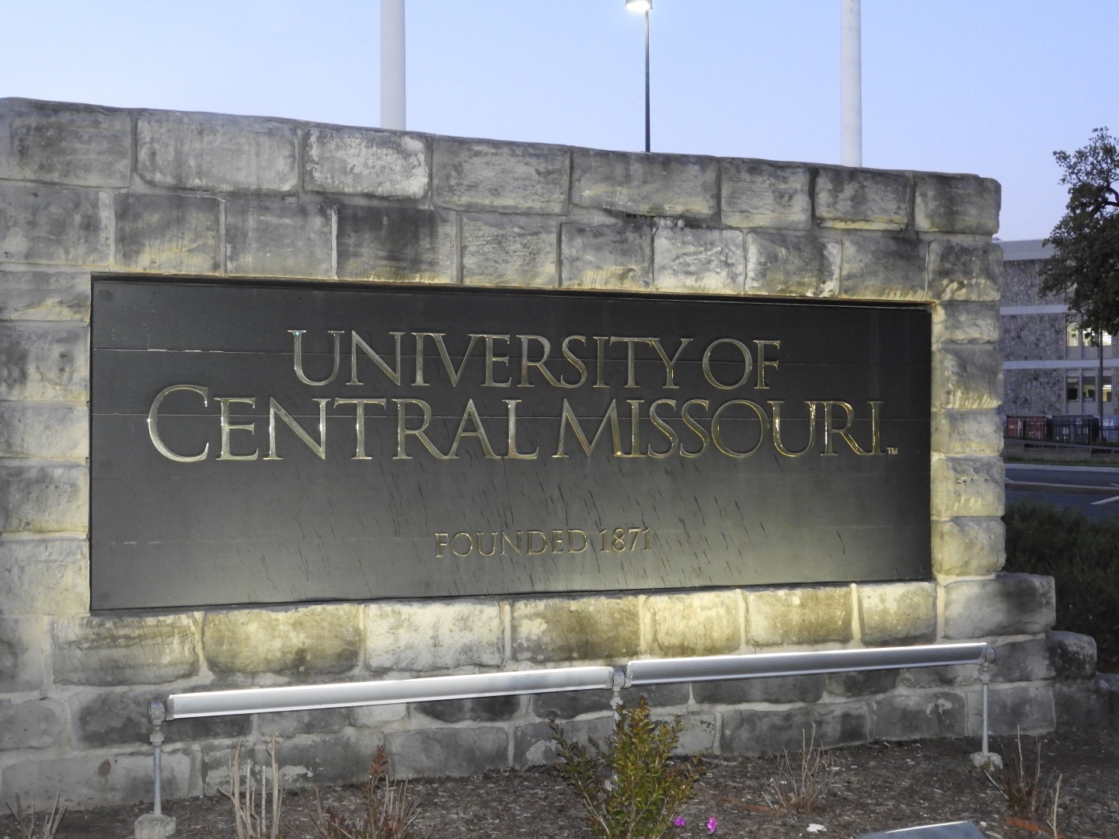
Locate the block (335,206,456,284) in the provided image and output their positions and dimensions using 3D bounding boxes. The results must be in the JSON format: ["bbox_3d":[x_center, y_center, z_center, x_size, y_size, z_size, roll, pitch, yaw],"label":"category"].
[{"bbox_3d":[-0.733,-0.733,6.904,0.523,0.308,0.260,0,0,-23],"label":"block"}]

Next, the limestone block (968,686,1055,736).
[{"bbox_3d":[2.529,1.663,9.358,0.597,0.289,0.300,0,-1,-20],"label":"limestone block"}]

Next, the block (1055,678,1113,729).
[{"bbox_3d":[3.041,1.689,9.683,0.405,0.314,0.300,0,-1,-20],"label":"block"}]

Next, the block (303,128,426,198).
[{"bbox_3d":[-0.855,-1.069,6.855,0.538,0.261,0.260,0,0,-23],"label":"block"}]

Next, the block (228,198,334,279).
[{"bbox_3d":[-1.194,-0.737,6.709,0.440,0.303,0.260,0,0,-23],"label":"block"}]

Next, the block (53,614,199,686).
[{"bbox_3d":[-1.746,0.897,6.463,0.562,0.259,0.260,0,0,-23],"label":"block"}]

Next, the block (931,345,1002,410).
[{"bbox_3d":[2.045,-0.213,8.446,0.437,0.331,0.320,0,-1,-21],"label":"block"}]

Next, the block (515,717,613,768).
[{"bbox_3d":[-0.023,1.501,7.596,0.496,0.221,0.280,0,-1,-22],"label":"block"}]

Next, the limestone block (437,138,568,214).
[{"bbox_3d":[-0.314,-1.113,7.538,0.657,0.322,0.280,0,-1,-22],"label":"limestone block"}]

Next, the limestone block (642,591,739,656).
[{"bbox_3d":[0.590,0.975,7.859,0.519,0.310,0.300,0,-1,-21],"label":"limestone block"}]

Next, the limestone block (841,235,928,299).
[{"bbox_3d":[1.591,-0.762,8.309,0.516,0.306,0.280,0,-1,-22],"label":"limestone block"}]

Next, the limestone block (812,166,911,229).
[{"bbox_3d":[1.473,-1.101,8.226,0.552,0.290,0.300,0,-1,-21],"label":"limestone block"}]

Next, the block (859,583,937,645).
[{"bbox_3d":[1.656,0.981,8.295,0.469,0.299,0.280,0,-1,-22],"label":"block"}]

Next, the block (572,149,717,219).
[{"bbox_3d":[0.359,-1.115,7.813,0.762,0.304,0.280,0,-1,-22],"label":"block"}]

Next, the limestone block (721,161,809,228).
[{"bbox_3d":[0.967,-1.096,8.031,0.501,0.319,0.300,0,-1,-21],"label":"limestone block"}]

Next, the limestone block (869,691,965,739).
[{"bbox_3d":[1.959,1.658,9.150,0.616,0.277,0.300,0,-1,-20],"label":"limestone block"}]

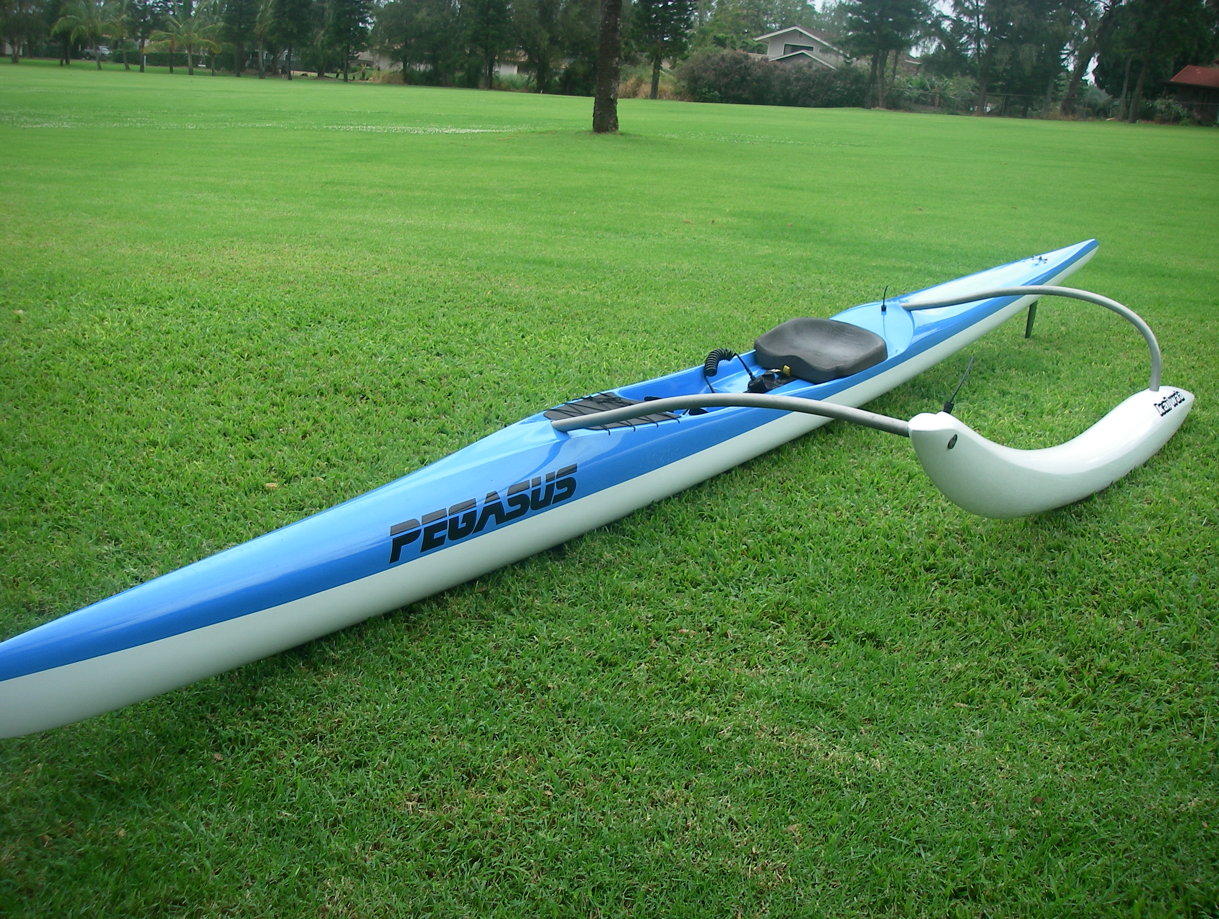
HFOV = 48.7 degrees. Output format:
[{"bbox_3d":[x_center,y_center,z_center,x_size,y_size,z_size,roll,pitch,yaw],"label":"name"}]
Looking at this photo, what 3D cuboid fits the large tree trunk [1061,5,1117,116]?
[{"bbox_3d":[30.633,-25.492,86.000,2.400,6.679,1.300,8,17,17],"label":"large tree trunk"}]

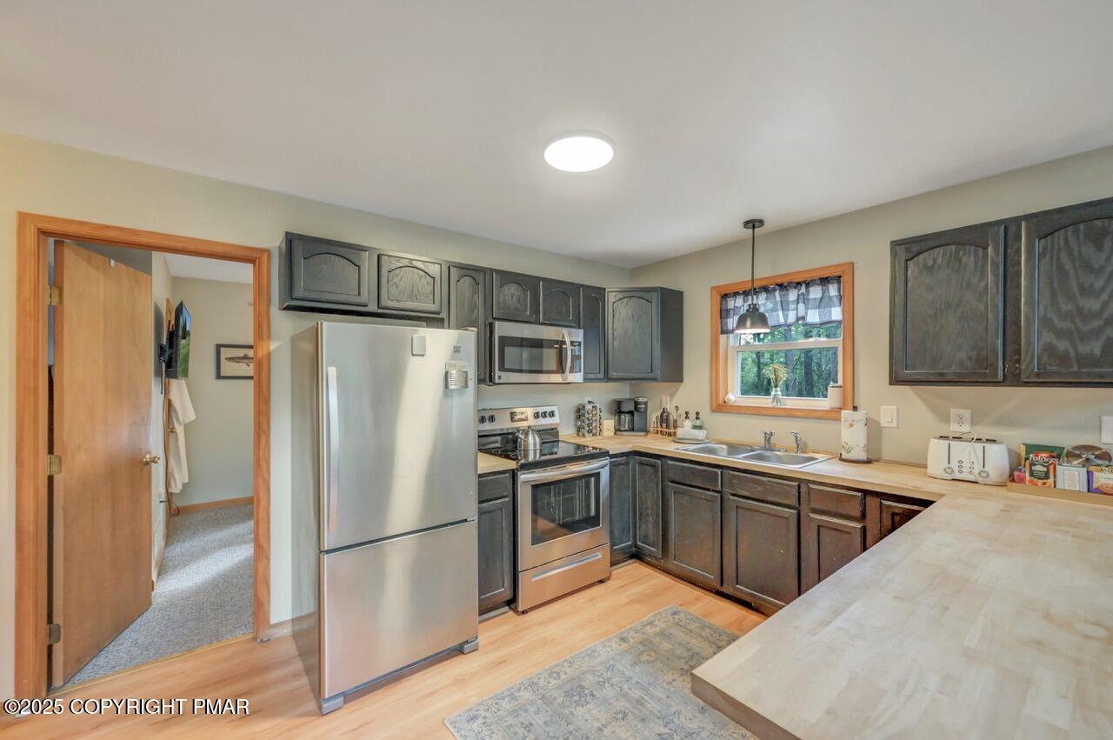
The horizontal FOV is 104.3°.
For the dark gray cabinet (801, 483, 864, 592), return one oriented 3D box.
[{"bbox_3d":[1.652,1.026,2.413,0.610,0.850,0.330,1,-1,-39],"label":"dark gray cabinet"}]

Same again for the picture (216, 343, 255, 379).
[{"bbox_3d":[-3.423,-0.082,4.784,0.535,0.381,0.025,0,-1,-38],"label":"picture"}]

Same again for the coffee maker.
[{"bbox_3d":[0.667,0.404,3.860,0.295,0.345,0.260,0,-1,8],"label":"coffee maker"}]

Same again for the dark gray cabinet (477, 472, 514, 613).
[{"bbox_3d":[-0.574,1.033,2.737,0.320,0.870,0.630,1,-1,-39],"label":"dark gray cabinet"}]

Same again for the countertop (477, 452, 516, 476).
[{"bbox_3d":[-0.560,0.579,2.779,0.325,0.038,0.640,0,-1,-38],"label":"countertop"}]

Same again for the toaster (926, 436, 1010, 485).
[{"bbox_3d":[2.088,0.451,2.200,0.300,0.200,0.255,-1,-1,43],"label":"toaster"}]

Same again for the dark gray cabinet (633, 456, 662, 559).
[{"bbox_3d":[0.920,1.010,3.396,0.615,0.810,0.270,0,-1,-38],"label":"dark gray cabinet"}]

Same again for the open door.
[{"bbox_3d":[-2.406,0.428,2.331,0.040,2.030,0.745,0,-1,-20],"label":"open door"}]

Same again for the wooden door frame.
[{"bbox_3d":[-1.963,0.393,2.155,0.890,2.110,0.130,1,-1,-36],"label":"wooden door frame"}]

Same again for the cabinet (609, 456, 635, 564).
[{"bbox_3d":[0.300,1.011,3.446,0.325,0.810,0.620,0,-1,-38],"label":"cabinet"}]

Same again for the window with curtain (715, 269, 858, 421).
[{"bbox_3d":[1.572,-0.171,3.096,0.120,0.980,0.980,1,-1,-39],"label":"window with curtain"}]

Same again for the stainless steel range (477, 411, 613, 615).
[{"bbox_3d":[-0.109,0.889,3.083,0.757,1.187,0.695,0,-1,-38],"label":"stainless steel range"}]

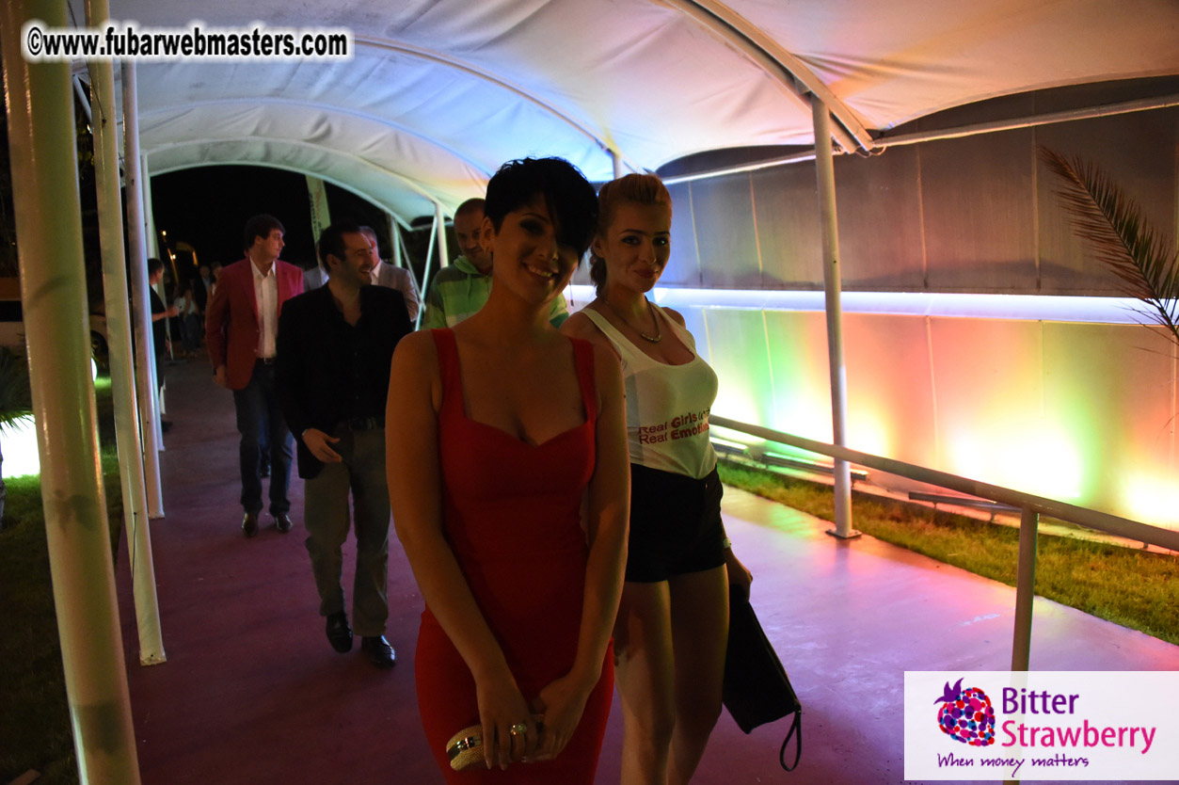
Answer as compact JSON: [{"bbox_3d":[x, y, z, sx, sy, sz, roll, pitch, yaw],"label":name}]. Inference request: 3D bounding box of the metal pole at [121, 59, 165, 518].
[{"bbox_3d":[-2.877,-0.638,5.904,0.100,2.939,0.100,-3,8,-24],"label":"metal pole"}]

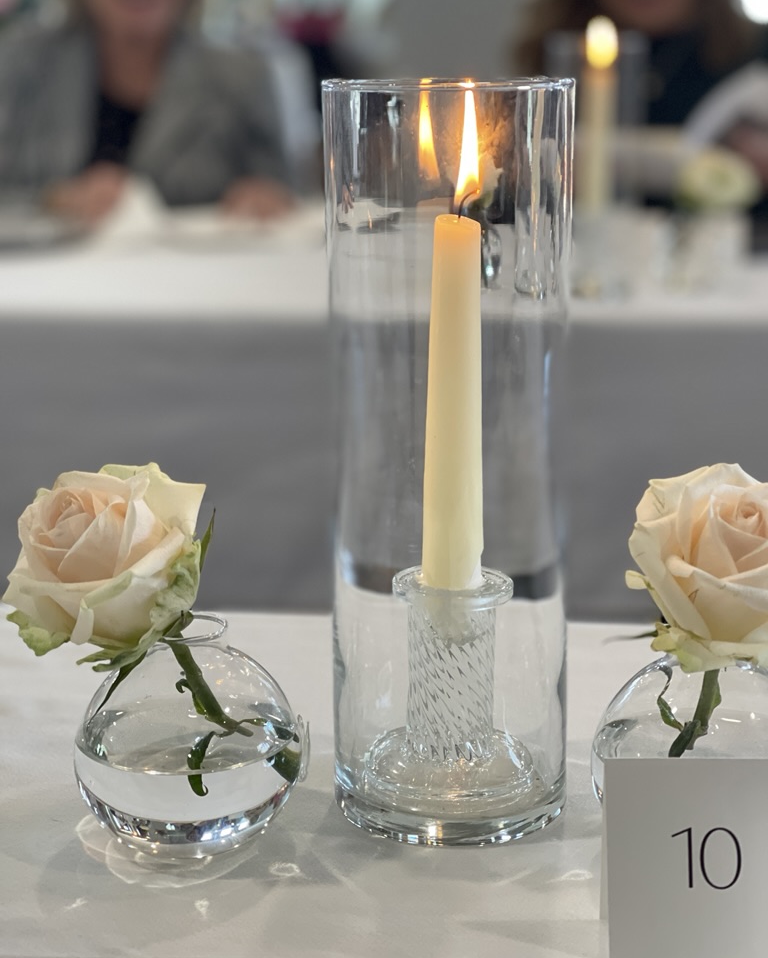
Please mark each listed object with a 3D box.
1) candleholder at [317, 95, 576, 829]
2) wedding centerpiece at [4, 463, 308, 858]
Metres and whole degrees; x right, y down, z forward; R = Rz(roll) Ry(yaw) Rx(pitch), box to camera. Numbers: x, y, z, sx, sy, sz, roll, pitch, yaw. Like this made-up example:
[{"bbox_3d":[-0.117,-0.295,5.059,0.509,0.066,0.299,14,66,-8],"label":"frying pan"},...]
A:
[{"bbox_3d":[0.027,-0.009,0.782,0.100,0.302,0.100,-1,14,0],"label":"candleholder"},{"bbox_3d":[-0.089,0.073,0.743,0.114,0.164,0.110,2,14,12],"label":"wedding centerpiece"}]

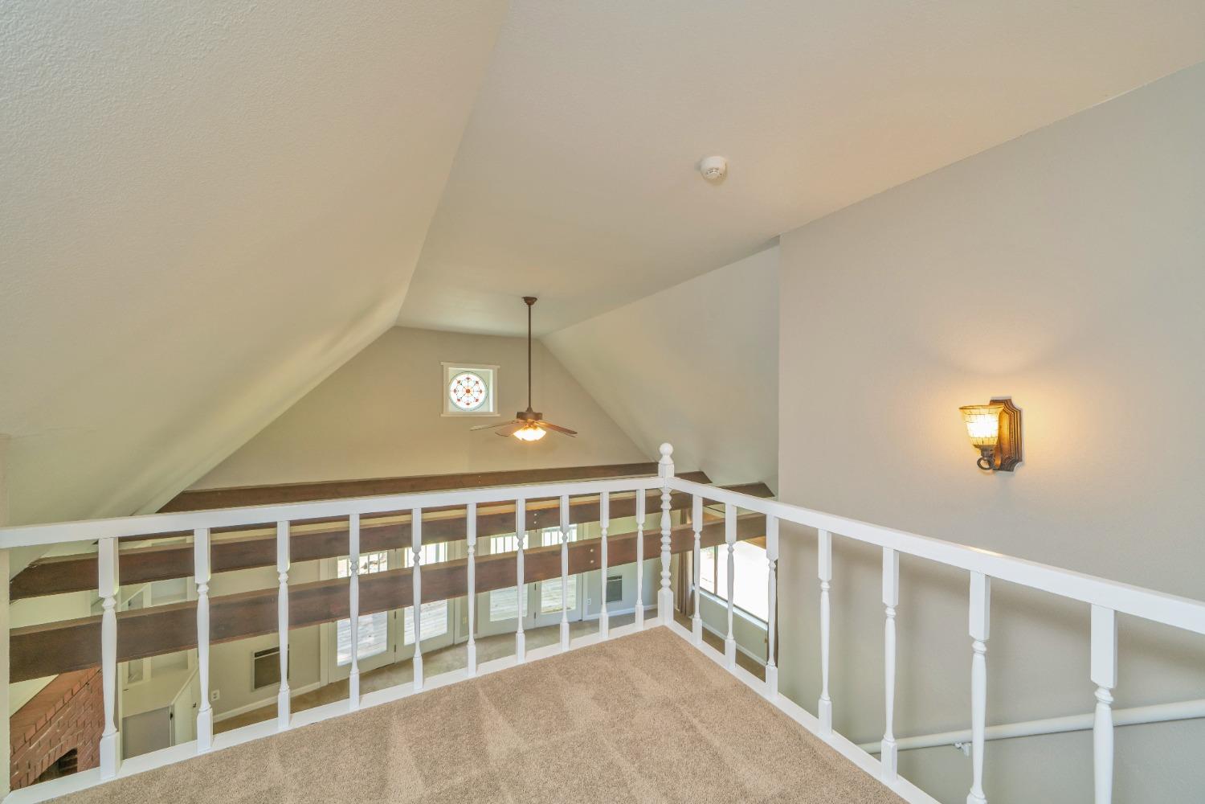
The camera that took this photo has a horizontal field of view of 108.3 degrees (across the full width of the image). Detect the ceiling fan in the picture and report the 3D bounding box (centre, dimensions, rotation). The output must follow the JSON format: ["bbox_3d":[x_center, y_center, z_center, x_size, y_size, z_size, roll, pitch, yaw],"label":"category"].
[{"bbox_3d":[-0.833,-0.384,4.988,1.300,1.637,1.300,0,0,-28],"label":"ceiling fan"}]

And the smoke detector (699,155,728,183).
[{"bbox_3d":[0.563,-1.177,2.200,0.134,0.054,0.134,0,0,0],"label":"smoke detector"}]

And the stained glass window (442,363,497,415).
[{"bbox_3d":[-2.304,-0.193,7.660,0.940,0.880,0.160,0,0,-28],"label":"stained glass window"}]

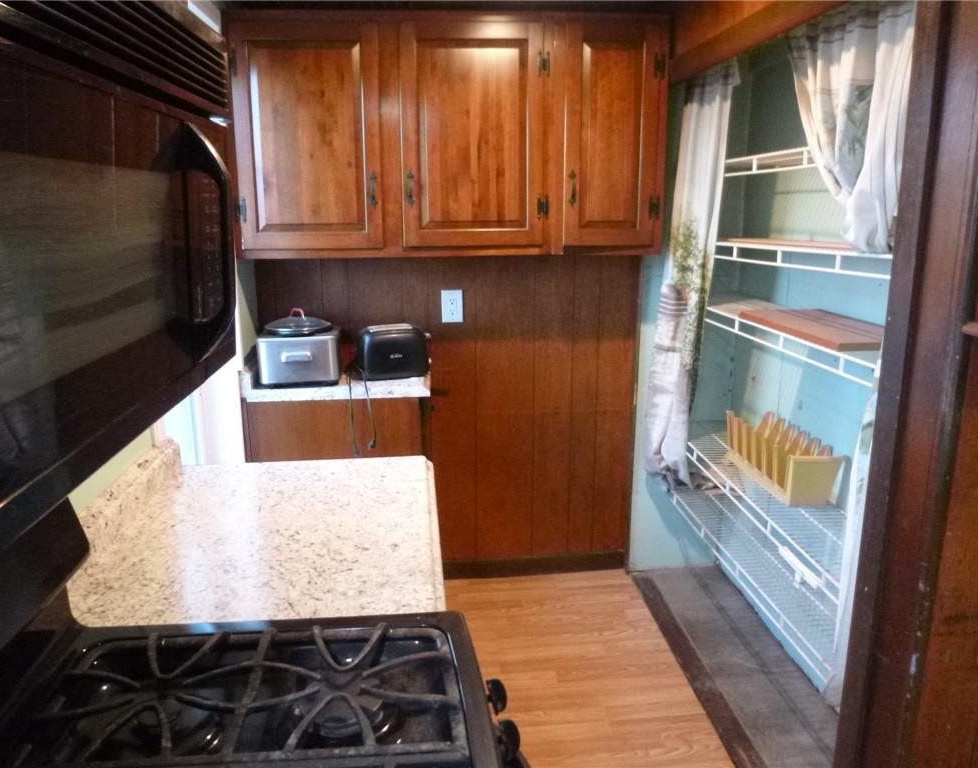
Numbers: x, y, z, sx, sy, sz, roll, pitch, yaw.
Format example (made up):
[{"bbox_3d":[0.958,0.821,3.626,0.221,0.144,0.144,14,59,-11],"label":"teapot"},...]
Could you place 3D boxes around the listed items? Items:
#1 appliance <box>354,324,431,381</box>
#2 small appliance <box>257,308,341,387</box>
[{"bbox_3d":[-0.346,-0.122,2.680,0.248,0.178,0.160,-5,14,-18],"label":"appliance"},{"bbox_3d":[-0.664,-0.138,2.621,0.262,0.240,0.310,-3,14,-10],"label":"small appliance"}]

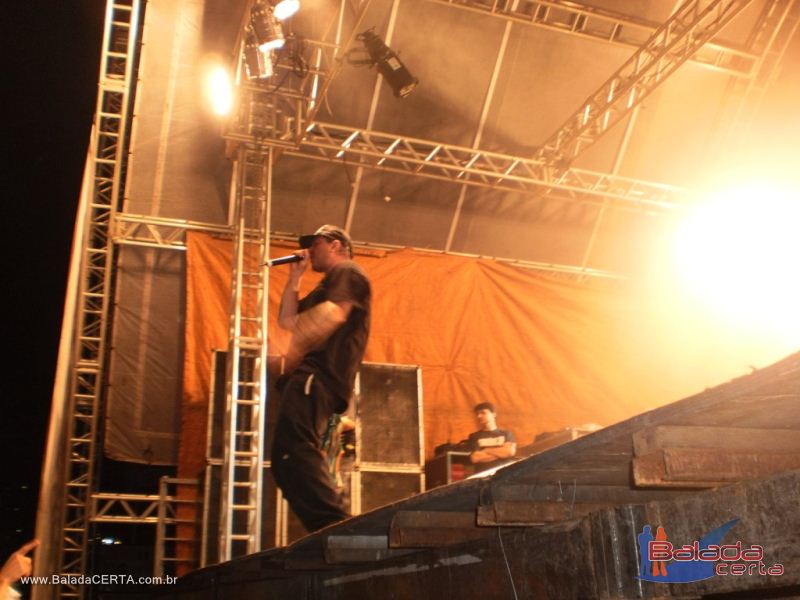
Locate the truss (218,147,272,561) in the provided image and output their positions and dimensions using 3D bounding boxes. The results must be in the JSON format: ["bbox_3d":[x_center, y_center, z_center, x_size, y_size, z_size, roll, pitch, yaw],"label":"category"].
[{"bbox_3d":[-1.443,0.470,7.873,0.300,4.210,0.310,6,-22,-19],"label":"truss"}]

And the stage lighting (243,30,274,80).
[{"bbox_3d":[-1.314,-2.271,7.726,0.260,0.420,0.270,-8,-1,17],"label":"stage lighting"}]

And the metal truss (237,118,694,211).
[{"bbox_3d":[0.950,-1.504,9.579,5.870,0.310,0.310,6,-22,-19],"label":"metal truss"}]

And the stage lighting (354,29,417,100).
[{"bbox_3d":[-0.169,-2.138,7.612,0.360,0.660,0.300,-32,1,8],"label":"stage lighting"}]

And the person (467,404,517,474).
[{"bbox_3d":[0.925,1.864,8.211,0.520,1.720,0.360,-7,-21,13],"label":"person"}]

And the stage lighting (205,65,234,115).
[{"bbox_3d":[-1.696,-1.980,7.863,0.280,0.320,0.380,13,2,-34],"label":"stage lighting"}]

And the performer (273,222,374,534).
[{"bbox_3d":[-0.404,0.399,4.232,0.500,1.730,0.520,2,-21,-10],"label":"performer"}]

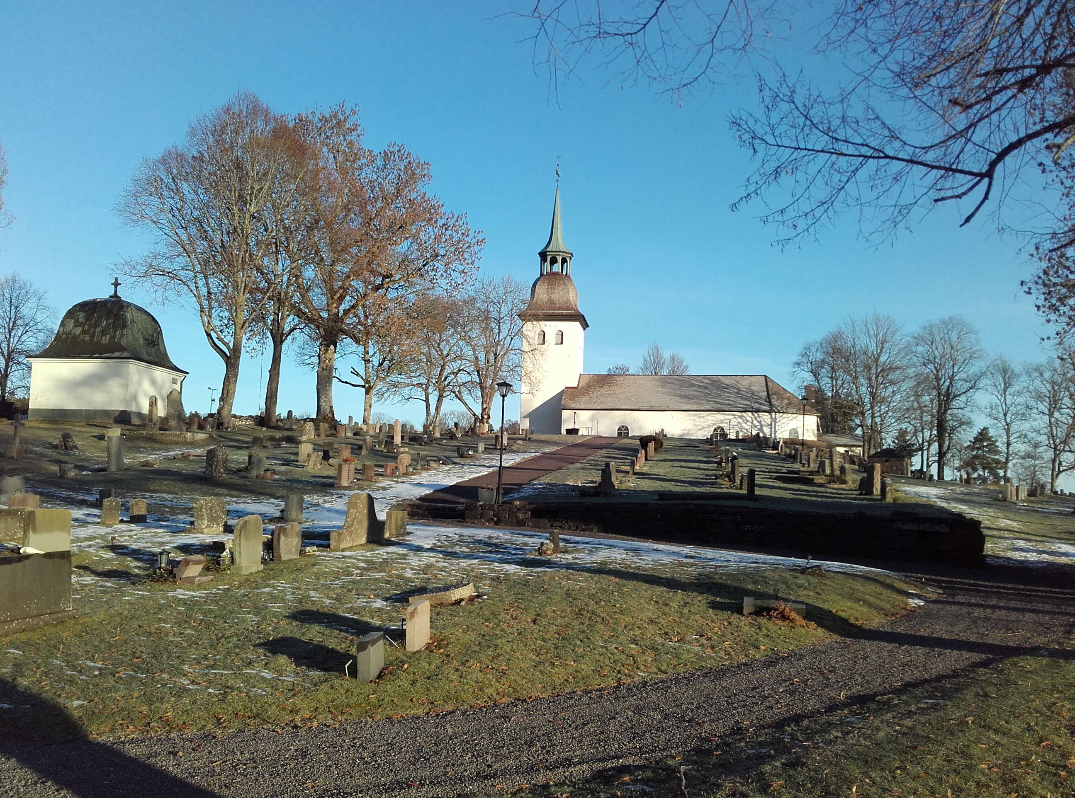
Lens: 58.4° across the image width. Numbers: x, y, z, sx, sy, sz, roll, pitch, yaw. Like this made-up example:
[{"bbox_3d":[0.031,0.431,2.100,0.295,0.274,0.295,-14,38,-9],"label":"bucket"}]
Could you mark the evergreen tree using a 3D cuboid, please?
[{"bbox_3d":[40.726,5.144,88.000,3.838,5.144,3.647,1,-5,0],"label":"evergreen tree"}]

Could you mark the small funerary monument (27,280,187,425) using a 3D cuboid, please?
[{"bbox_3d":[-24.845,-2.762,56.284,6.007,8.587,7.099,1,-5,3],"label":"small funerary monument"}]

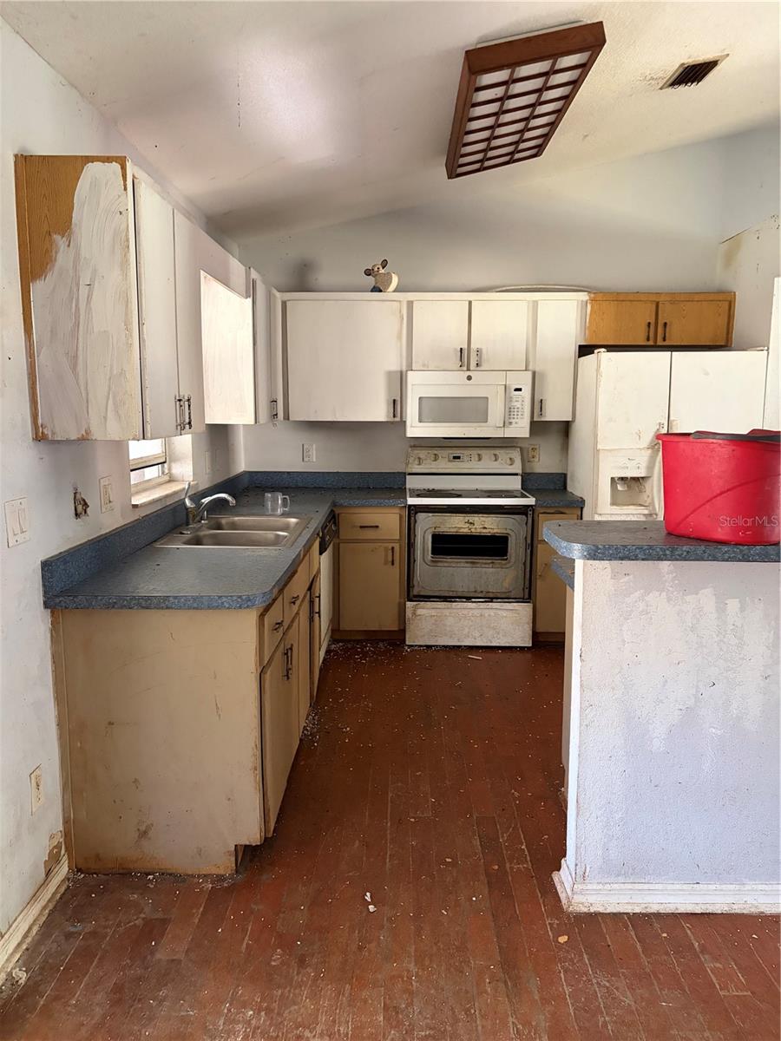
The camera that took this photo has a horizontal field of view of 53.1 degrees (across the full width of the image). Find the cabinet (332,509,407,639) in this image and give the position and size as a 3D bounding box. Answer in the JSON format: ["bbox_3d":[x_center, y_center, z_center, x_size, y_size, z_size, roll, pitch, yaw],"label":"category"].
[{"bbox_3d":[-0.126,0.295,4.996,0.446,0.866,0.635,0,9,1],"label":"cabinet"}]

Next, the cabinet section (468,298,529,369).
[{"bbox_3d":[0.664,-1.131,4.790,0.350,0.416,0.030,0,9,1],"label":"cabinet section"}]

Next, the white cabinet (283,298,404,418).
[{"bbox_3d":[-0.277,-1.010,4.983,0.730,0.738,0.334,0,9,1],"label":"white cabinet"}]

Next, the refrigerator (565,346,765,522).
[{"bbox_3d":[1.615,-0.122,4.816,0.925,1.760,0.800,0,9,1],"label":"refrigerator"}]

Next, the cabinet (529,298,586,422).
[{"bbox_3d":[1.002,-1.017,4.936,0.283,0.765,0.338,0,9,1],"label":"cabinet"}]

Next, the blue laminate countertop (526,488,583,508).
[{"bbox_3d":[1.002,-0.148,4.912,0.289,0.039,0.642,0,9,1],"label":"blue laminate countertop"}]

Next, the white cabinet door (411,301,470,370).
[{"bbox_3d":[0.306,-1.130,4.794,0.339,0.413,0.022,0,8,1],"label":"white cabinet door"}]

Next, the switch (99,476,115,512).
[{"bbox_3d":[-1.006,-0.091,2.776,0.009,0.119,0.116,0,9,1],"label":"switch"}]

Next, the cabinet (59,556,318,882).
[{"bbox_3d":[-0.688,0.559,3.229,0.637,0.866,1.676,0,9,1],"label":"cabinet"}]

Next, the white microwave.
[{"bbox_3d":[0.484,-0.737,4.973,0.757,0.402,0.396,0,9,1],"label":"white microwave"}]

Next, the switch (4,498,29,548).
[{"bbox_3d":[-1.014,0.004,2.131,0.009,0.119,0.121,0,9,1],"label":"switch"}]

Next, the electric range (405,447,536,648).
[{"bbox_3d":[0.484,0.145,4.979,0.762,1.180,0.646,0,9,1],"label":"electric range"}]

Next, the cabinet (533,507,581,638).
[{"bbox_3d":[1.008,0.301,5.008,0.282,0.865,0.621,0,9,1],"label":"cabinet"}]

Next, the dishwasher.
[{"bbox_3d":[-0.657,0.391,4.362,0.610,0.863,0.605,0,9,1],"label":"dishwasher"}]

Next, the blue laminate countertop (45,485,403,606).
[{"bbox_3d":[-0.459,0.022,3.796,1.097,0.041,2.992,0,9,1],"label":"blue laminate countertop"}]

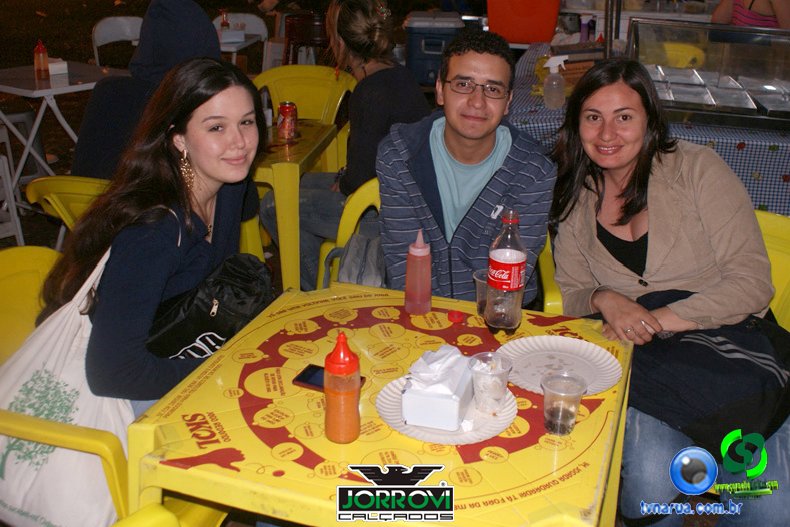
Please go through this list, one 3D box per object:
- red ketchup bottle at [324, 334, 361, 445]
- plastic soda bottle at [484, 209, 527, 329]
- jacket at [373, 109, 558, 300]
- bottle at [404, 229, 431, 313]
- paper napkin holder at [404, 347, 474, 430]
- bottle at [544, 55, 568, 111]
[{"bbox_3d":[-0.077,0.176,1.247,0.053,0.168,0.053,0,21,0],"label":"red ketchup bottle"},{"bbox_3d":[0.203,0.016,1.573,0.070,0.234,0.070,7,22,18],"label":"plastic soda bottle"},{"bbox_3d":[0.175,-0.110,2.090,0.460,0.570,0.310,5,22,11],"label":"jacket"},{"bbox_3d":[0.047,0.012,1.672,0.051,0.166,0.051,7,22,18],"label":"bottle"},{"bbox_3d":[0.072,0.186,1.320,0.085,0.080,0.120,7,22,18],"label":"paper napkin holder"},{"bbox_3d":[0.658,-0.740,3.500,0.105,0.220,0.085,0,21,0],"label":"bottle"}]

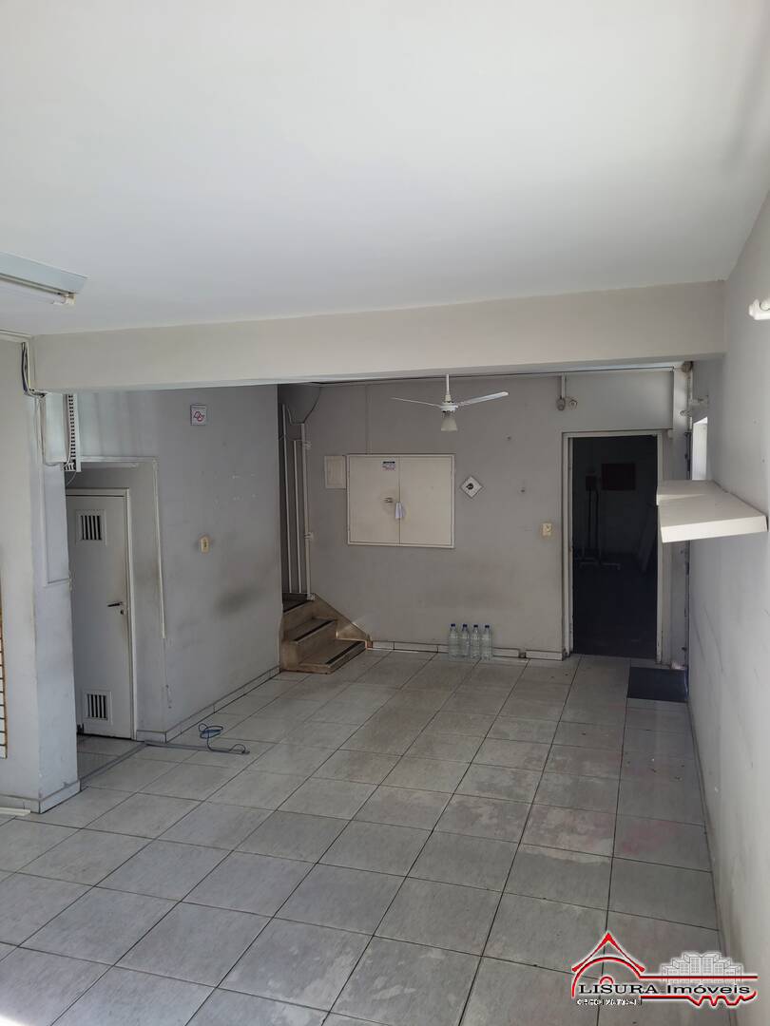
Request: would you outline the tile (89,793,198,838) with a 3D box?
[{"bbox_3d":[-1.319,1.670,4.258,0.445,0.010,0.445,0,4,19],"label":"tile"}]

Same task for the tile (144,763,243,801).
[{"bbox_3d":[-1.181,1.647,4.721,0.450,0.010,0.450,0,4,19],"label":"tile"}]

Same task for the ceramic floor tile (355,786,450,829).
[{"bbox_3d":[0.105,1.624,4.238,0.447,0.010,0.451,0,4,19],"label":"ceramic floor tile"}]

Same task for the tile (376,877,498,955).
[{"bbox_3d":[0.238,1.705,3.273,0.450,0.010,0.450,0,4,19],"label":"tile"}]

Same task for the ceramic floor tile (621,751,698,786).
[{"bbox_3d":[1.661,1.547,4.660,0.435,0.010,0.447,0,4,19],"label":"ceramic floor tile"}]

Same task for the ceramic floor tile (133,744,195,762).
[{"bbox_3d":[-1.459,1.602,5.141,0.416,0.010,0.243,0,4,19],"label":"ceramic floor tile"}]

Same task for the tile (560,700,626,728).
[{"bbox_3d":[1.537,1.478,5.647,0.445,0.010,0.445,0,4,19],"label":"tile"}]

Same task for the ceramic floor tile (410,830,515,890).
[{"bbox_3d":[0.389,1.677,3.718,0.451,0.010,0.451,0,4,19],"label":"ceramic floor tile"}]

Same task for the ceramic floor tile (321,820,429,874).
[{"bbox_3d":[-0.043,1.661,3.818,0.445,0.010,0.445,0,4,19],"label":"ceramic floor tile"}]

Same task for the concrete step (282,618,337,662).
[{"bbox_3d":[-0.770,1.220,7.437,0.282,0.203,0.912,0,4,19],"label":"concrete step"}]

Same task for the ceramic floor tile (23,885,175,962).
[{"bbox_3d":[-1.185,1.738,3.263,0.445,0.010,0.445,0,4,19],"label":"ceramic floor tile"}]

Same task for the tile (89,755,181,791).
[{"bbox_3d":[-1.571,1.630,4.814,0.416,0.010,0.451,0,4,19],"label":"tile"}]

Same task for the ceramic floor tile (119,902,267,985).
[{"bbox_3d":[-0.760,1.735,3.116,0.445,0.010,0.445,0,4,19],"label":"ceramic floor tile"}]

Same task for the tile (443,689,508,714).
[{"bbox_3d":[0.686,1.484,5.944,0.447,0.010,0.447,0,4,19],"label":"tile"}]

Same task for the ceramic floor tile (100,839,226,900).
[{"bbox_3d":[-1.038,1.705,3.691,0.447,0.010,0.447,0,4,19],"label":"ceramic floor tile"}]

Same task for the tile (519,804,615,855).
[{"bbox_3d":[0.967,1.640,4.006,0.451,0.010,0.451,0,4,19],"label":"tile"}]

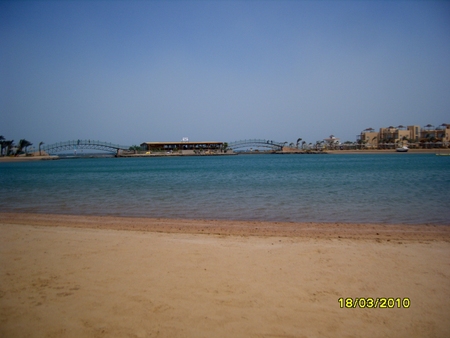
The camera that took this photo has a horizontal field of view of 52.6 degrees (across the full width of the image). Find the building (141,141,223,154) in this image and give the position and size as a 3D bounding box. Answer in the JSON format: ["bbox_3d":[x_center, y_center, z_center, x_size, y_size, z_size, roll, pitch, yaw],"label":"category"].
[{"bbox_3d":[-15.220,-7.720,165.000,29.500,4.500,9.000,-2,3,-26],"label":"building"}]

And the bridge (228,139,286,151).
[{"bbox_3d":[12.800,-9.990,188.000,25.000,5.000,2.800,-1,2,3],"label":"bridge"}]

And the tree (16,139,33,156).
[{"bbox_3d":[-60.780,-6.430,138.000,4.700,5.400,4.400,-2,3,-24],"label":"tree"}]

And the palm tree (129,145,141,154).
[{"bbox_3d":[-31.410,-6.700,158.000,4.000,3.600,3.800,-2,2,-11],"label":"palm tree"}]

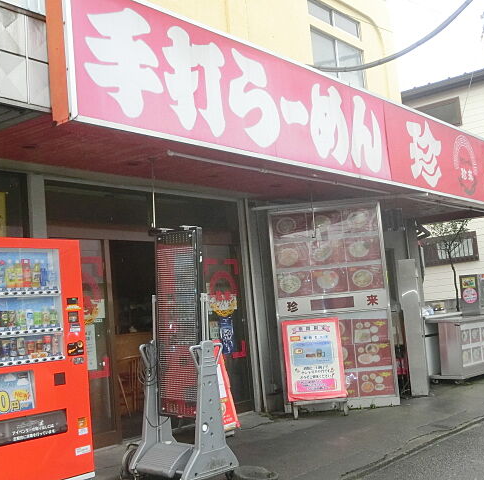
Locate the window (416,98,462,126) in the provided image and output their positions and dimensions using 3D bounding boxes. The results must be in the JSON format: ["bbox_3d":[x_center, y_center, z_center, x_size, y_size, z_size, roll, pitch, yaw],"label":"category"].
[{"bbox_3d":[3.709,-2.348,14.202,1.050,0.575,0.100,-9,-8,37],"label":"window"}]

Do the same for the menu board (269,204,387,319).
[{"bbox_3d":[0.992,0.246,8.533,1.251,1.238,0.100,-5,-6,4],"label":"menu board"}]

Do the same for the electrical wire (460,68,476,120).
[{"bbox_3d":[4.098,-2.619,13.410,0.315,0.872,0.060,-9,-8,37],"label":"electrical wire"}]

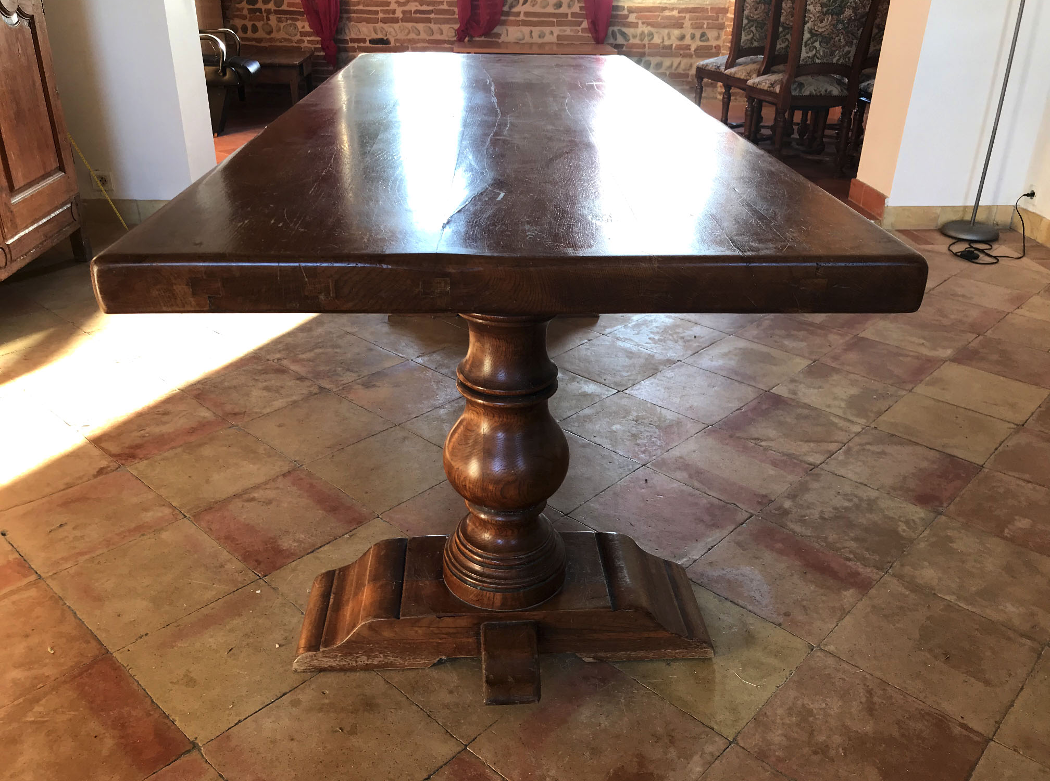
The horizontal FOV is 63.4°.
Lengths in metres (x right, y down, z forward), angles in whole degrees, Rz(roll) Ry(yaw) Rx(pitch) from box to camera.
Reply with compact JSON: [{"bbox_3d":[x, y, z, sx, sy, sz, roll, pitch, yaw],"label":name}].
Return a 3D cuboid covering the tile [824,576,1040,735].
[{"bbox_3d":[0.742,0.473,1.548,0.294,0.020,0.296,23,34,38],"label":"tile"}]

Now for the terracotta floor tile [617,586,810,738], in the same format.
[{"bbox_3d":[0.319,0.474,1.535,0.293,0.020,0.290,22,33,37],"label":"terracotta floor tile"}]

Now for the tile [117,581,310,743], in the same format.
[{"bbox_3d":[-0.495,0.451,1.439,0.278,0.020,0.275,23,34,38],"label":"tile"}]

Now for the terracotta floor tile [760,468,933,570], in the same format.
[{"bbox_3d":[0.690,0.273,1.816,0.275,0.020,0.275,23,34,38],"label":"terracotta floor tile"}]

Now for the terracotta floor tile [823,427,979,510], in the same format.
[{"bbox_3d":[0.883,0.186,2.000,0.275,0.020,0.275,23,34,38],"label":"terracotta floor tile"}]

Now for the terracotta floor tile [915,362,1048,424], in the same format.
[{"bbox_3d":[1.273,0.008,2.373,0.279,0.020,0.283,22,33,37],"label":"terracotta floor tile"}]

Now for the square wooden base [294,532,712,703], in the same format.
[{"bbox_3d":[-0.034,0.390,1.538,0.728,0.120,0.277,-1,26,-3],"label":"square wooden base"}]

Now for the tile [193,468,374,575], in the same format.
[{"bbox_3d":[-0.538,0.290,1.894,0.300,0.020,0.294,22,33,38],"label":"tile"}]

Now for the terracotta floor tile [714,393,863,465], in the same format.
[{"bbox_3d":[0.676,0.099,2.171,0.275,0.020,0.275,23,34,38],"label":"terracotta floor tile"}]

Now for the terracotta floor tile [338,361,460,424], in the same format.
[{"bbox_3d":[-0.326,0.008,2.317,0.275,0.020,0.275,23,34,38],"label":"terracotta floor tile"}]

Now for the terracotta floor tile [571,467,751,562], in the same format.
[{"bbox_3d":[0.287,0.274,1.814,0.284,0.020,0.275,23,34,38],"label":"terracotta floor tile"}]

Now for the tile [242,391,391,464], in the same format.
[{"bbox_3d":[-0.557,0.103,2.280,0.295,0.020,0.295,22,33,37],"label":"tile"}]

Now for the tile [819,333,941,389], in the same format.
[{"bbox_3d":[1.067,-0.079,2.548,0.275,0.020,0.275,23,34,38],"label":"tile"}]

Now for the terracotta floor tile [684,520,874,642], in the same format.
[{"bbox_3d":[0.524,0.382,1.731,0.294,0.020,0.296,23,33,38],"label":"terracotta floor tile"}]

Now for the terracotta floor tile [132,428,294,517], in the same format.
[{"bbox_3d":[-0.712,0.183,1.945,0.275,0.020,0.275,23,34,38],"label":"terracotta floor tile"}]

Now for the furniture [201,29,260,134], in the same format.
[{"bbox_3d":[-2.450,-2.424,6.584,0.620,0.750,0.600,1,26,0],"label":"furniture"}]

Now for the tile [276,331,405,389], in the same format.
[{"bbox_3d":[-0.532,-0.080,2.489,0.275,0.020,0.275,23,34,38],"label":"tile"}]

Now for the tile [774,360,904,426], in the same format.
[{"bbox_3d":[0.930,0.012,2.507,0.298,0.020,0.298,23,34,38],"label":"tile"}]

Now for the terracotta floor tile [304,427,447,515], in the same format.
[{"bbox_3d":[-0.334,0.196,2.093,0.301,0.020,0.293,23,34,38],"label":"terracotta floor tile"}]

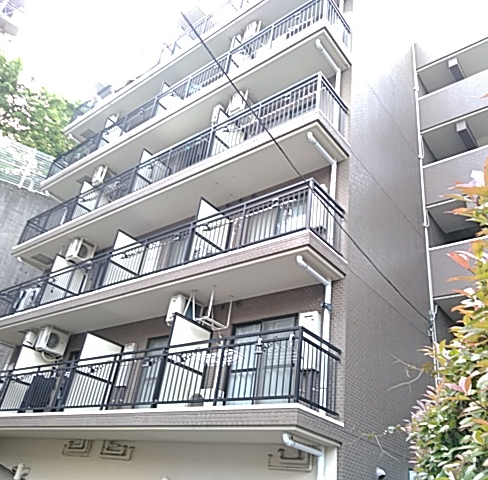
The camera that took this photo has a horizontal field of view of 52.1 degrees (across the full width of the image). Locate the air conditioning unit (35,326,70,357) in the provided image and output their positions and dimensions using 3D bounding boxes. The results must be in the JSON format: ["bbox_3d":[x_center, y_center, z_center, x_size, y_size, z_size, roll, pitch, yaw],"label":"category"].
[{"bbox_3d":[-4.986,2.673,13.038,0.310,0.570,0.650,-17,-39,37],"label":"air conditioning unit"}]

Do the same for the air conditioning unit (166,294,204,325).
[{"bbox_3d":[-1.238,1.582,10.568,0.310,0.570,0.670,-17,-39,37],"label":"air conditioning unit"}]

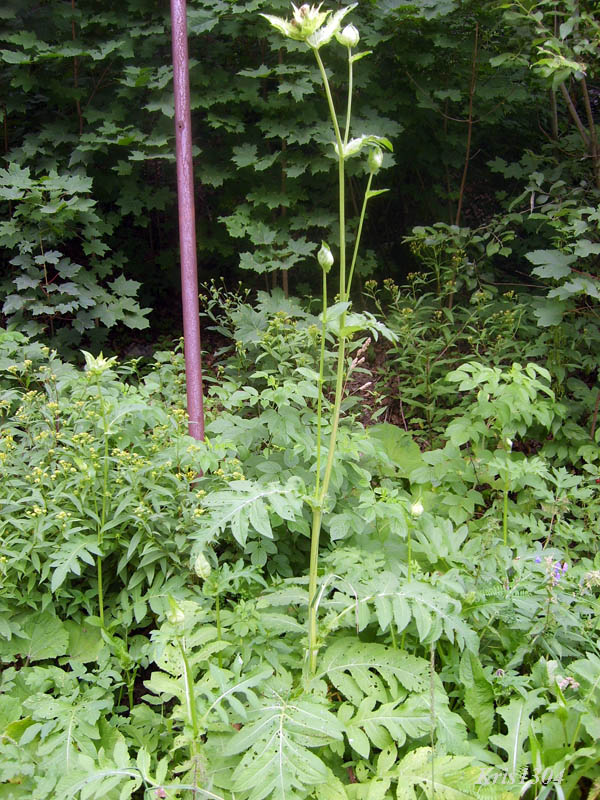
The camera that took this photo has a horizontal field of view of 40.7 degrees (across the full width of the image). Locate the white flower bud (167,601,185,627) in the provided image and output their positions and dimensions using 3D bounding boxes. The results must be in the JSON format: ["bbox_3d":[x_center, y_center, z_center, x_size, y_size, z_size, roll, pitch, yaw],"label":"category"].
[{"bbox_3d":[-0.212,0.364,1.380,0.028,0.048,0.030,0,11,0],"label":"white flower bud"}]

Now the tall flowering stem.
[{"bbox_3d":[0.051,-0.075,1.700,0.235,1.413,0.240,0,11,0],"label":"tall flowering stem"}]

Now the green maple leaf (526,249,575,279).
[{"bbox_3d":[0.774,-0.422,2.500,0.143,0.082,0.090,0,11,0],"label":"green maple leaf"}]

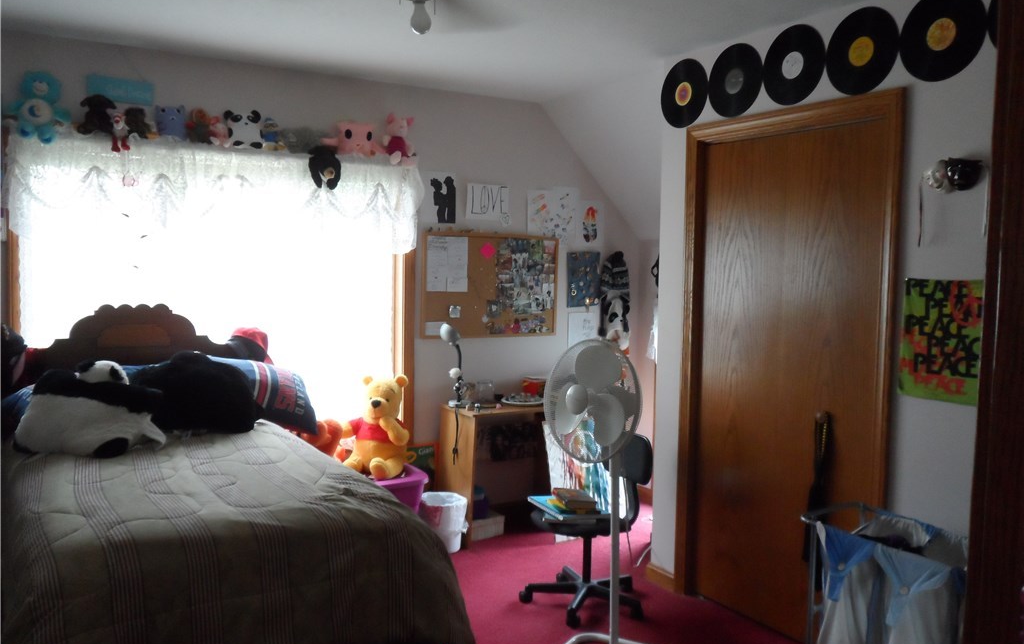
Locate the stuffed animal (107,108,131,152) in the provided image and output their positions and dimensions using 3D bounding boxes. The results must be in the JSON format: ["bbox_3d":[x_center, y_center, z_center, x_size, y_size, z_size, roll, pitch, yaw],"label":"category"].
[{"bbox_3d":[-1.684,-0.819,3.545,0.088,0.179,0.100,-2,5,-32],"label":"stuffed animal"}]

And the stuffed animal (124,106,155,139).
[{"bbox_3d":[-1.641,-0.876,3.651,0.115,0.134,0.110,-2,5,-32],"label":"stuffed animal"}]

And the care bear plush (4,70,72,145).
[{"bbox_3d":[-1.989,-0.899,3.472,0.255,0.295,0.180,-2,5,-32],"label":"care bear plush"}]

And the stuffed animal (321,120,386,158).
[{"bbox_3d":[-0.807,-0.927,4.218,0.320,0.185,0.150,-1,4,-21],"label":"stuffed animal"}]

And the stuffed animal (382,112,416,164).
[{"bbox_3d":[-0.582,-0.947,4.282,0.142,0.256,0.160,-3,5,-40],"label":"stuffed animal"}]

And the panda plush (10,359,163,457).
[{"bbox_3d":[-1.557,0.319,3.072,0.436,0.315,0.420,1,4,3],"label":"panda plush"}]

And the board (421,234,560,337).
[{"bbox_3d":[-0.107,-0.203,4.783,0.905,0.605,0.022,-2,5,-32],"label":"board"}]

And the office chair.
[{"bbox_3d":[0.376,0.898,3.714,0.570,0.735,0.530,-3,5,-38],"label":"office chair"}]

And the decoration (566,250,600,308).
[{"bbox_3d":[0.449,-0.260,5.131,0.265,0.345,0.020,-2,5,-32],"label":"decoration"}]

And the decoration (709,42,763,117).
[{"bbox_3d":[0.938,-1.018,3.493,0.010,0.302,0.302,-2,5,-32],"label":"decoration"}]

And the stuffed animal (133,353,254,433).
[{"bbox_3d":[-1.356,0.311,3.550,0.470,0.300,0.330,-2,5,-32],"label":"stuffed animal"}]

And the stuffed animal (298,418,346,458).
[{"bbox_3d":[-0.910,0.596,3.978,0.197,0.248,0.220,-2,5,-32],"label":"stuffed animal"}]

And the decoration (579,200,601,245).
[{"bbox_3d":[0.484,-0.616,5.134,0.190,0.270,0.010,-2,5,-32],"label":"decoration"}]

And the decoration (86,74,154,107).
[{"bbox_3d":[-1.756,-1.041,3.724,0.270,0.105,0.015,-2,5,-32],"label":"decoration"}]

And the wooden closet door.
[{"bbox_3d":[1.072,0.225,3.355,0.080,2.123,1.046,-2,5,-32],"label":"wooden closet door"}]

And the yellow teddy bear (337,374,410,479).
[{"bbox_3d":[-0.687,0.527,4.138,0.360,0.485,0.330,1,4,3],"label":"yellow teddy bear"}]

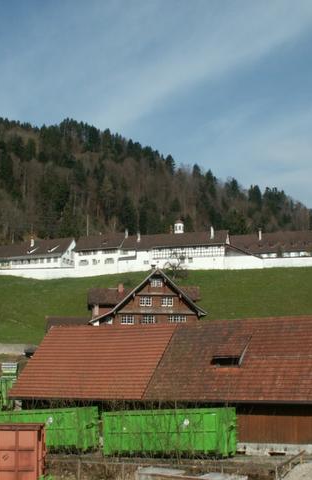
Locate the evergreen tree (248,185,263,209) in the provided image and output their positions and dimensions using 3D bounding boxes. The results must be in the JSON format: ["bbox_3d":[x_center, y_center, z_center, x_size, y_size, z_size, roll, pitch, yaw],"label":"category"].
[{"bbox_3d":[51.054,-22.320,370.000,6.609,12.315,6.609,0,-11,0],"label":"evergreen tree"}]

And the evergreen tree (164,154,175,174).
[{"bbox_3d":[7.863,-43.974,420.000,5.358,11.649,5.358,0,-11,0],"label":"evergreen tree"}]

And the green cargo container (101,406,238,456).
[{"bbox_3d":[0.737,10.618,39.911,7.000,2.420,2.420,-8,-14,26],"label":"green cargo container"}]

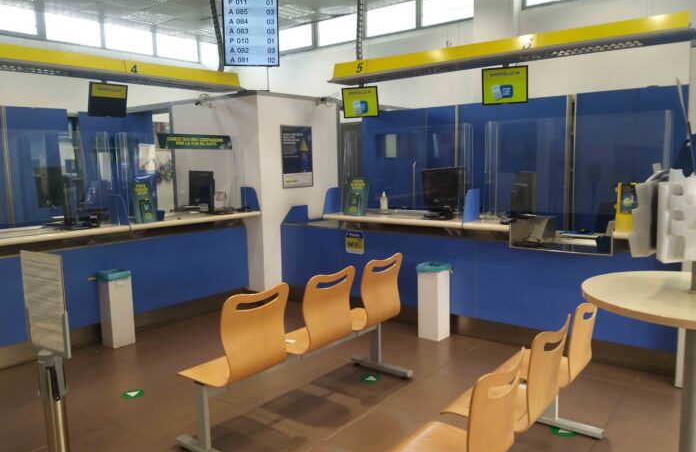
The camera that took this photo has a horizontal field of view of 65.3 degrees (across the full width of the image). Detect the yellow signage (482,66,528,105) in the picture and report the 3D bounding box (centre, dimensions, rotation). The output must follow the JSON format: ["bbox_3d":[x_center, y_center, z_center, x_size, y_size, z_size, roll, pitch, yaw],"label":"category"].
[{"bbox_3d":[1.347,-1.199,4.641,0.385,0.305,0.050,2,18,28],"label":"yellow signage"}]

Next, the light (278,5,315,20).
[{"bbox_3d":[-0.936,-3.445,8.670,0.600,0.080,0.600,4,9,38],"label":"light"}]

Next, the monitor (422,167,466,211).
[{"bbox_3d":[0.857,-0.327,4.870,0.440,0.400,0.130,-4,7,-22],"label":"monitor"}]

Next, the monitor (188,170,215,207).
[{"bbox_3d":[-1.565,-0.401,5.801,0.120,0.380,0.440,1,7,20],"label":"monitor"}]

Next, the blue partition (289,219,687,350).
[{"bbox_3d":[0.765,0.426,4.856,3.782,0.713,0.060,4,9,38],"label":"blue partition"}]

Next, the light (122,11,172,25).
[{"bbox_3d":[-3.271,-3.411,8.845,0.600,0.080,0.600,4,9,38],"label":"light"}]

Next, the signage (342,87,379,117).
[{"bbox_3d":[0.134,-1.271,5.596,0.385,0.305,0.050,1,17,22],"label":"signage"}]

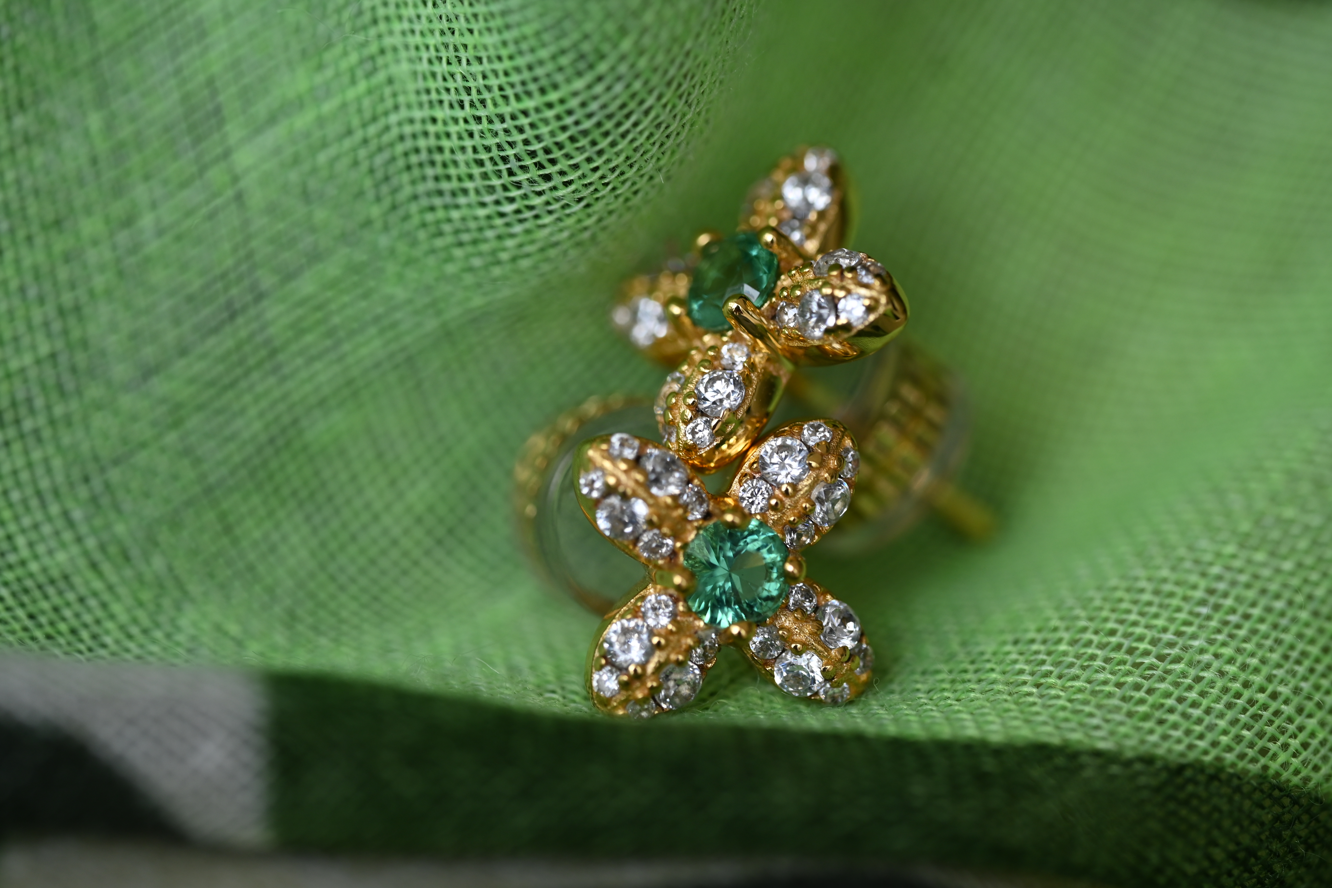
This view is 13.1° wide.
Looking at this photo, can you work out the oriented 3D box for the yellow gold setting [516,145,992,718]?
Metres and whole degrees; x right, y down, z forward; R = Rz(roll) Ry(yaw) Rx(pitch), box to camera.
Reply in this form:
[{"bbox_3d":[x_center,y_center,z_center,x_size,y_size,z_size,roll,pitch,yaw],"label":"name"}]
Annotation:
[{"bbox_3d":[0.003,-0.001,0.181,0.015,0.016,0.013,0,15,0],"label":"yellow gold setting"}]

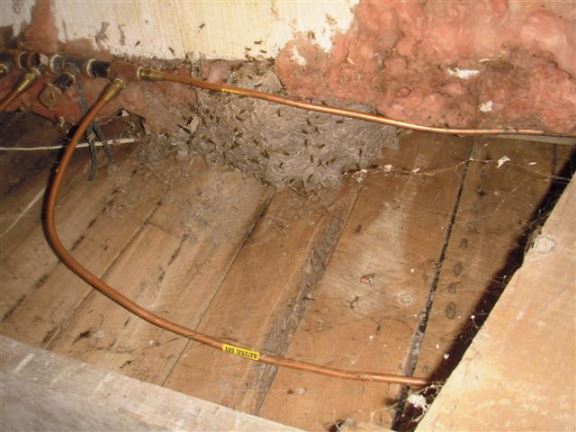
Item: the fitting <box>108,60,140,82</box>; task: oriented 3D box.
[{"bbox_3d":[-0.277,-0.243,1.086,0.067,0.038,0.052,12,49,25],"label":"fitting"}]

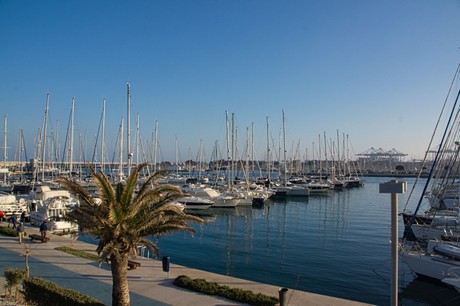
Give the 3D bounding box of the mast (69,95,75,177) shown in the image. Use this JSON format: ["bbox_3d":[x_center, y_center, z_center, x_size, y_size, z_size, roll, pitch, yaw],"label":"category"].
[{"bbox_3d":[-39.390,-3.663,86.157,0.260,20.540,0.260,1,-2,0],"label":"mast"}]

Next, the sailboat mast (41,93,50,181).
[{"bbox_3d":[-47.024,-4.061,88.170,0.260,22.470,0.260,2,-2,0],"label":"sailboat mast"}]

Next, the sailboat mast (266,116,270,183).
[{"bbox_3d":[8.536,0.029,76.036,0.220,15.790,0.220,-2,-2,0],"label":"sailboat mast"}]

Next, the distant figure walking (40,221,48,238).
[{"bbox_3d":[-16.145,6.762,30.000,0.520,1.720,0.380,2,-2,-41],"label":"distant figure walking"}]

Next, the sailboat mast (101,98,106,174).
[{"bbox_3d":[-29.345,-2.654,80.122,0.250,19.910,0.250,1,-2,0],"label":"sailboat mast"}]

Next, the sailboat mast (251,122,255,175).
[{"bbox_3d":[6.349,-0.164,97.053,0.220,16.900,0.220,1,-2,0],"label":"sailboat mast"}]

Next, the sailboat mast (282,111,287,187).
[{"bbox_3d":[12.935,-1.220,81.078,0.240,18.350,0.240,-2,-2,0],"label":"sailboat mast"}]

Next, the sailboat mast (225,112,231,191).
[{"bbox_3d":[-0.372,-0.560,73.053,0.220,16.770,0.220,-3,-2,0],"label":"sailboat mast"}]

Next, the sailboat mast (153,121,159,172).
[{"bbox_3d":[-19.895,-0.226,93.053,0.220,16.890,0.220,1,-2,0],"label":"sailboat mast"}]

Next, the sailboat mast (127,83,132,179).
[{"bbox_3d":[-18.980,-3.120,65.130,0.270,20.360,0.270,-1,-2,0],"label":"sailboat mast"}]

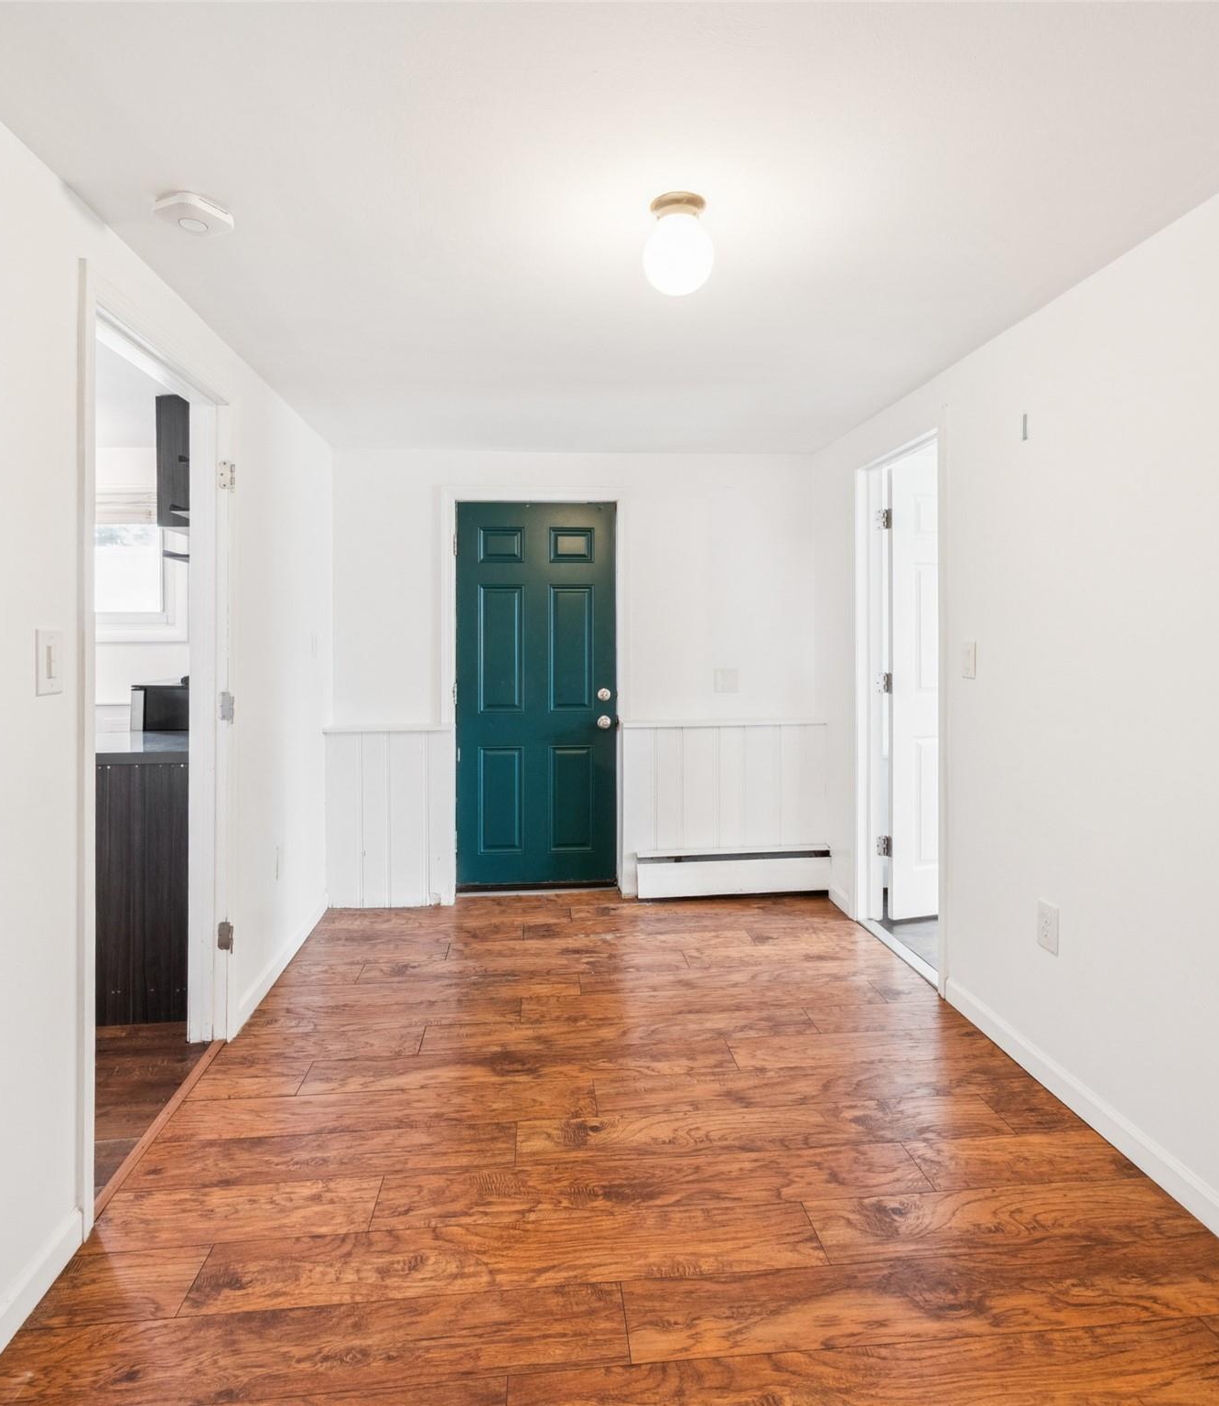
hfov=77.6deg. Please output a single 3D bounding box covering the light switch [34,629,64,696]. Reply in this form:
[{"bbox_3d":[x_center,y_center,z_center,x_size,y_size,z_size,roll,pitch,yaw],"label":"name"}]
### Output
[{"bbox_3d":[-1.123,-0.080,1.527,0.009,0.125,0.079,0,3,-6],"label":"light switch"}]

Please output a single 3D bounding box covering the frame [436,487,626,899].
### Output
[{"bbox_3d":[-0.397,-0.044,3.830,0.965,2.090,0.130,0,1,-6],"label":"frame"}]

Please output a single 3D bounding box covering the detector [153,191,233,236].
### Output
[{"bbox_3d":[-0.926,-1.086,1.695,0.122,0.034,0.122,1,3,23],"label":"detector"}]

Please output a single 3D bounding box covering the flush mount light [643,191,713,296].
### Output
[{"bbox_3d":[0.156,-1.010,1.695,0.155,0.188,0.155,0,3,0],"label":"flush mount light"}]

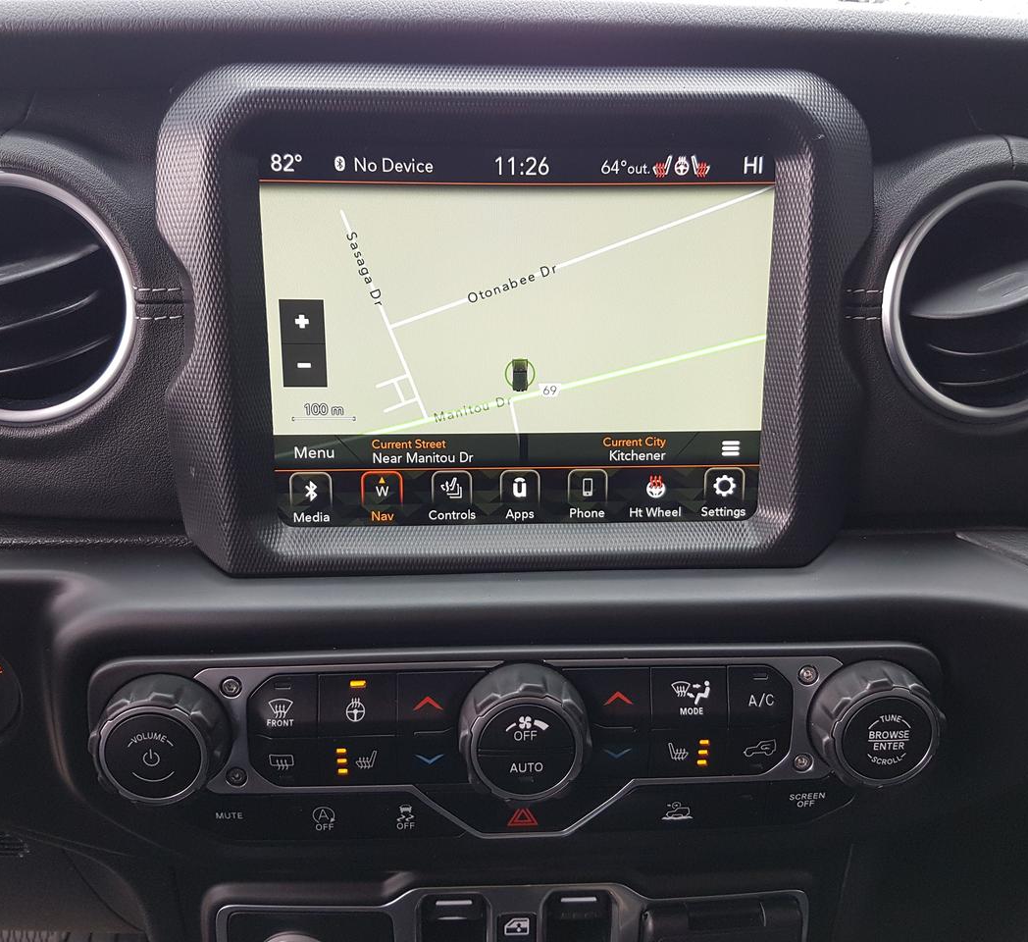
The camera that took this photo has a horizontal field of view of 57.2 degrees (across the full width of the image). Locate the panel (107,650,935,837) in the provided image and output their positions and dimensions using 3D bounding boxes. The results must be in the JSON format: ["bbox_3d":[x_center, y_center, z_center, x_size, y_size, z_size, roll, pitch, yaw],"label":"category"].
[{"bbox_3d":[0.004,0.092,0.305,0.282,0.066,0.032,-1,6,-3],"label":"panel"}]

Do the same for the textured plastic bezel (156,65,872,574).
[{"bbox_3d":[0.001,-0.048,0.325,0.230,0.167,0.036,-1,12,-3],"label":"textured plastic bezel"}]

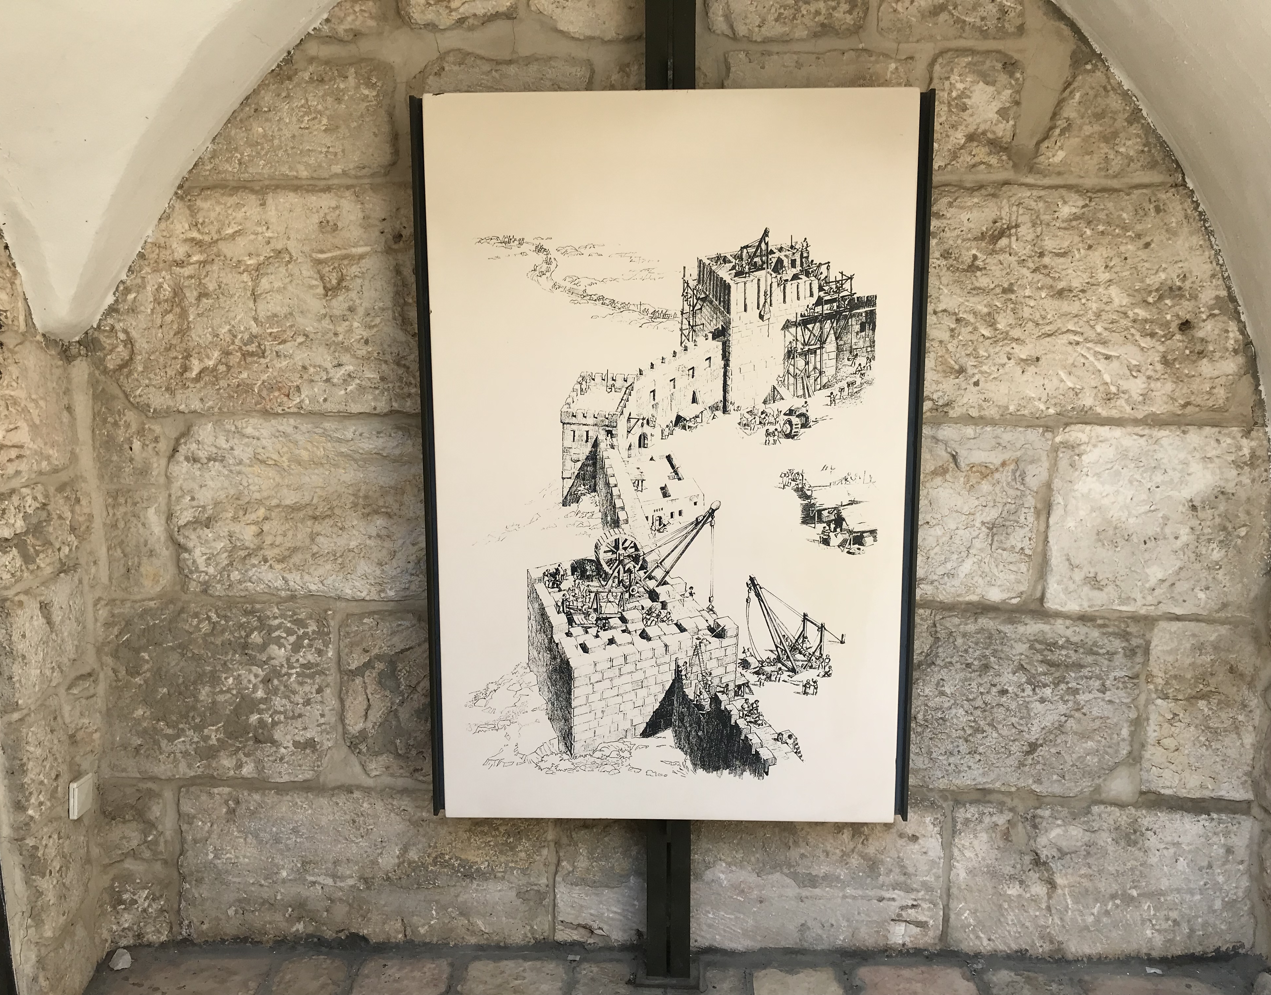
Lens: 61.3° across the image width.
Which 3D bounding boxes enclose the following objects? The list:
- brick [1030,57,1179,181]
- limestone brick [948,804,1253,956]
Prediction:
[{"bbox_3d":[1.007,-0.823,2.379,0.312,0.246,0.200,0,9,2],"label":"brick"},{"bbox_3d":[1.109,0.896,2.643,0.717,0.388,0.200,0,9,2],"label":"limestone brick"}]

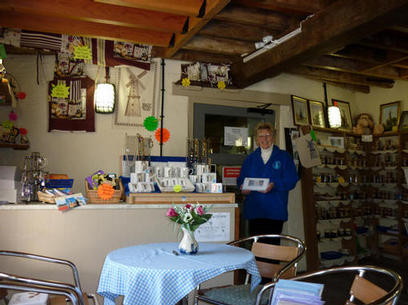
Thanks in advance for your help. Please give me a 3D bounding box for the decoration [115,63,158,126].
[{"bbox_3d":[-0.716,-0.596,4.060,0.434,0.645,0.030,2,-4,-16],"label":"decoration"}]

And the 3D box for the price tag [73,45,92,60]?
[{"bbox_3d":[-1.213,-0.999,3.880,0.190,0.155,0.010,2,-5,-18],"label":"price tag"}]

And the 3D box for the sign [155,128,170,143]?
[{"bbox_3d":[-0.447,-0.183,4.180,0.165,0.155,0.010,2,-5,-18],"label":"sign"}]

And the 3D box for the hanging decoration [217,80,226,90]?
[{"bbox_3d":[0.190,-0.728,4.220,0.100,0.100,0.012,2,-4,-16],"label":"hanging decoration"}]

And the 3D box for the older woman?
[{"bbox_3d":[0.607,0.530,3.750,0.590,1.650,0.400,0,-5,7],"label":"older woman"}]

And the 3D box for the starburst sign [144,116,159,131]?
[{"bbox_3d":[-0.561,-0.310,4.150,0.155,0.155,0.010,2,-5,-18],"label":"starburst sign"}]

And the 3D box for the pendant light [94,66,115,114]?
[{"bbox_3d":[-0.922,-0.575,3.600,0.185,0.420,0.185,2,-4,-16],"label":"pendant light"}]

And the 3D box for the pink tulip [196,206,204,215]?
[{"bbox_3d":[-0.016,0.273,1.830,0.037,0.040,0.037,1,-4,0],"label":"pink tulip"}]

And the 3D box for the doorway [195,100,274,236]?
[{"bbox_3d":[0.322,0.421,4.346,0.950,1.920,0.120,2,-4,-16],"label":"doorway"}]

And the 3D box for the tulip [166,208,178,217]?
[{"bbox_3d":[-0.157,0.300,1.940,0.058,0.046,0.052,1,-5,0],"label":"tulip"}]

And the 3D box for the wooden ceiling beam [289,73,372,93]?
[{"bbox_3d":[1.602,-0.901,5.000,1.470,0.110,0.130,4,-5,-33],"label":"wooden ceiling beam"}]

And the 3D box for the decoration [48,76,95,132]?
[{"bbox_3d":[-1.279,-0.463,3.750,0.430,0.540,0.050,2,-4,-16],"label":"decoration"}]

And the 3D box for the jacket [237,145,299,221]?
[{"bbox_3d":[0.615,0.290,3.760,0.590,0.730,0.360,0,-5,7],"label":"jacket"}]

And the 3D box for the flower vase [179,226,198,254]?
[{"bbox_3d":[-0.073,0.415,1.830,0.090,0.130,0.090,1,-4,0],"label":"flower vase"}]

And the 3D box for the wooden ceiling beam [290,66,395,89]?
[{"bbox_3d":[1.840,-0.980,5.060,1.620,0.160,0.100,2,-5,-18],"label":"wooden ceiling beam"}]

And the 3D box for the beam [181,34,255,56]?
[{"bbox_3d":[0.150,-1.143,4.160,0.860,0.160,0.080,2,-5,-18],"label":"beam"}]

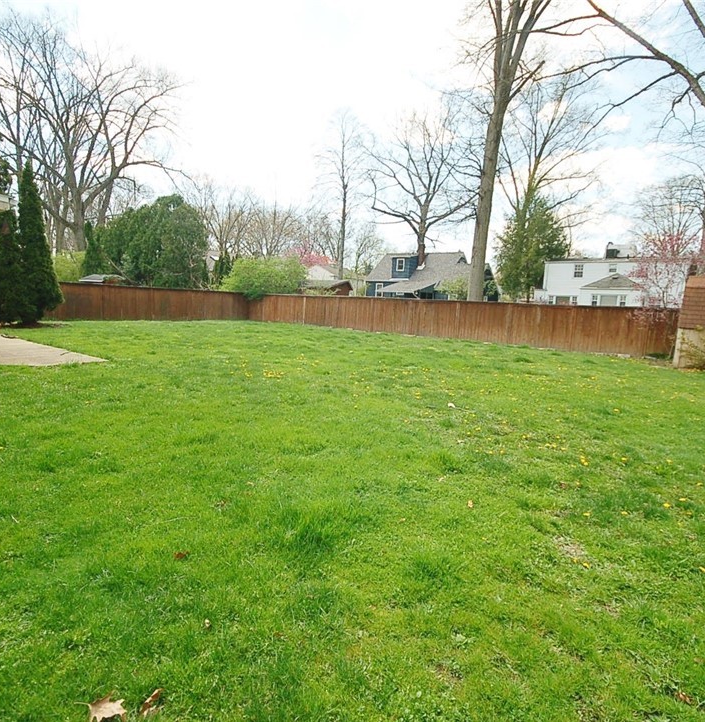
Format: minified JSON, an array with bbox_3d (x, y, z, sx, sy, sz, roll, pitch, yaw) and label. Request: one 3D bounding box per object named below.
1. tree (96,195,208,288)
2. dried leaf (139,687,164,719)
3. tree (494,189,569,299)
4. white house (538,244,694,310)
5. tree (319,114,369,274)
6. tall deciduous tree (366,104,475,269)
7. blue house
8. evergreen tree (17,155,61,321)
[{"bbox_3d":[-14.382,-7.556,32.391,7.601,8.417,7.221,-1,8,-24],"label":"tree"},{"bbox_3d":[-0.739,1.254,1.665,0.060,0.050,0.102,7,8,30],"label":"dried leaf"},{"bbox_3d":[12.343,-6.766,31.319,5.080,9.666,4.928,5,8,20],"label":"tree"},{"bbox_3d":[22.868,-6.117,39.889,10.500,7.200,8.600,7,9,32],"label":"white house"},{"bbox_3d":[-1.106,-16.138,50.364,5.750,22.108,5.577,2,7,-2],"label":"tree"},{"bbox_3d":[7.716,-16.541,51.267,11.893,23.517,11.536,4,7,7],"label":"tall deciduous tree"},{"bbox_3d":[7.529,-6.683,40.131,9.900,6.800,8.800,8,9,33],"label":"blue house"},{"bbox_3d":[-12.582,-4.655,18.132,1.571,6.470,1.524,-2,9,-34],"label":"evergreen tree"}]

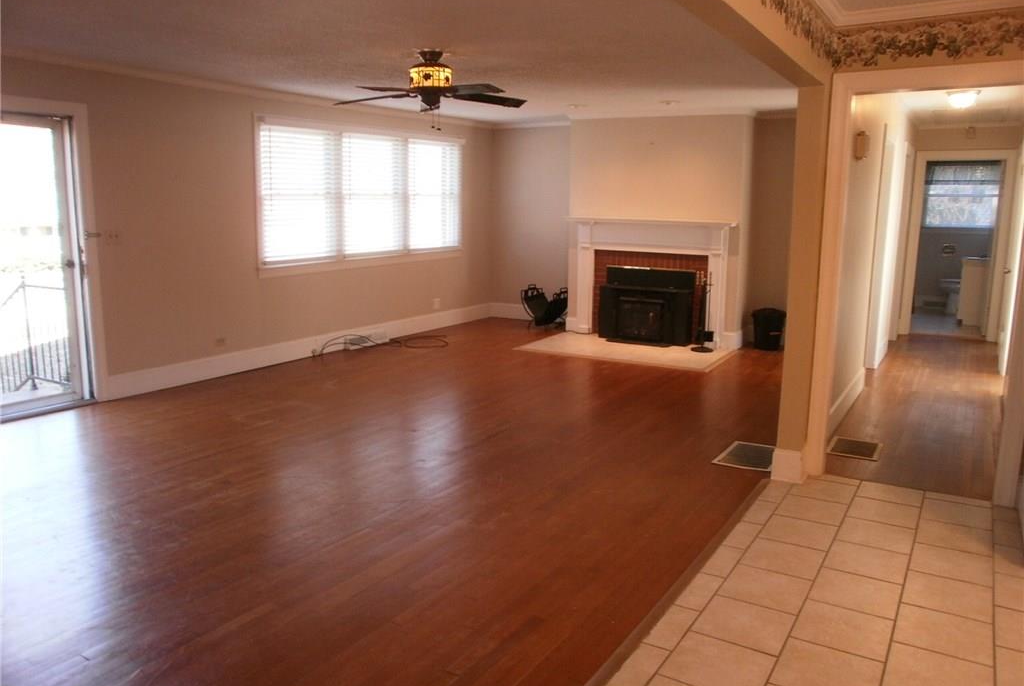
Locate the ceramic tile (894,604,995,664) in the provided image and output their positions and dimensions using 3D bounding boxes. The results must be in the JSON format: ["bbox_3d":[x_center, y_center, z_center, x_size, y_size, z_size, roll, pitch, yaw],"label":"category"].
[{"bbox_3d":[1.503,1.011,2.673,0.300,0.010,0.300,6,12,31],"label":"ceramic tile"}]

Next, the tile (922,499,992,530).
[{"bbox_3d":[2.195,0.847,3.791,0.305,0.010,0.305,6,12,31],"label":"tile"}]

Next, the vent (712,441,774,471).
[{"bbox_3d":[1.427,0.666,4.574,0.319,0.012,0.466,6,12,31],"label":"vent"}]

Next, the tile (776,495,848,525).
[{"bbox_3d":[1.501,0.838,3.837,0.305,0.010,0.305,6,12,31],"label":"tile"}]

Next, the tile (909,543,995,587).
[{"bbox_3d":[1.846,0.932,3.228,0.301,0.010,0.301,6,12,31],"label":"tile"}]

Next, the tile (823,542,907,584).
[{"bbox_3d":[1.500,0.927,3.251,0.301,0.010,0.301,6,12,31],"label":"tile"}]

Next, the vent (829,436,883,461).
[{"bbox_3d":[2.120,0.646,4.745,0.292,0.015,0.375,6,12,31],"label":"vent"}]

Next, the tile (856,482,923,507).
[{"bbox_3d":[1.973,0.791,4.007,0.301,0.010,0.261,6,12,31],"label":"tile"}]

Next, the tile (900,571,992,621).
[{"bbox_3d":[1.685,0.978,2.971,0.301,0.010,0.301,6,12,31],"label":"tile"}]

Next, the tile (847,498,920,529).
[{"bbox_3d":[1.822,0.835,3.766,0.301,0.010,0.301,6,12,31],"label":"tile"}]

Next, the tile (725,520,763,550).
[{"bbox_3d":[1.043,0.869,3.470,0.092,0.010,0.300,6,12,31],"label":"tile"}]

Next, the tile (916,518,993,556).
[{"bbox_3d":[2.007,0.886,3.486,0.301,0.010,0.301,6,12,31],"label":"tile"}]

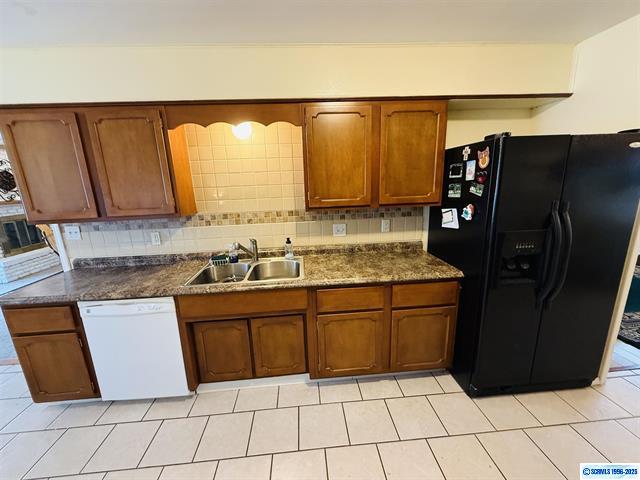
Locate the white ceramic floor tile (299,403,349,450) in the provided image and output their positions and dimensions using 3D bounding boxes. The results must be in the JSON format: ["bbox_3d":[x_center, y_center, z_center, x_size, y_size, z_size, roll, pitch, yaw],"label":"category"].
[{"bbox_3d":[0.020,1.225,1.705,0.308,0.010,0.311,-3,12,-4],"label":"white ceramic floor tile"}]

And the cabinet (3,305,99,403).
[{"bbox_3d":[-1.803,0.705,2.024,0.450,0.737,0.625,-3,13,-4],"label":"cabinet"}]

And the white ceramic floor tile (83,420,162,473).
[{"bbox_3d":[-1.215,1.288,1.625,0.308,0.010,0.311,-3,12,-4],"label":"white ceramic floor tile"}]

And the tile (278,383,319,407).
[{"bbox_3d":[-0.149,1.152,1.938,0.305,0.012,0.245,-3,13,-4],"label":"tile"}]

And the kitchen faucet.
[{"bbox_3d":[-0.626,0.105,2.211,0.075,0.205,0.240,6,15,34],"label":"kitchen faucet"}]

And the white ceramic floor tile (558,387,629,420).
[{"bbox_3d":[1.844,1.114,1.798,0.305,0.012,0.309,-3,13,-4],"label":"white ceramic floor tile"}]

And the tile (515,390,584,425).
[{"bbox_3d":[1.540,1.129,1.778,0.305,0.012,0.309,-3,13,-4],"label":"tile"}]

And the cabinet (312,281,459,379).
[{"bbox_3d":[0.443,0.593,2.170,1.066,0.737,0.625,-3,13,-4],"label":"cabinet"}]

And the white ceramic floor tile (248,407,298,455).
[{"bbox_3d":[-0.289,1.240,1.685,0.308,0.010,0.311,-3,12,-4],"label":"white ceramic floor tile"}]

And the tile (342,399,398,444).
[{"bbox_3d":[0.329,1.209,1.726,0.308,0.010,0.311,-3,12,-4],"label":"tile"}]

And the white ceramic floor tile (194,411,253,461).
[{"bbox_3d":[-0.590,1.236,1.639,0.305,0.012,0.309,-3,13,-4],"label":"white ceramic floor tile"}]

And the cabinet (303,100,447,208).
[{"bbox_3d":[0.398,-0.638,2.050,1.060,0.749,0.320,-3,13,-4],"label":"cabinet"}]

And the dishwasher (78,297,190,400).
[{"bbox_3d":[-1.284,0.748,2.106,0.605,0.848,0.600,-3,12,-4],"label":"dishwasher"}]

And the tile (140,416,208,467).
[{"bbox_3d":[-0.894,1.251,1.619,0.305,0.012,0.309,-3,13,-4],"label":"tile"}]

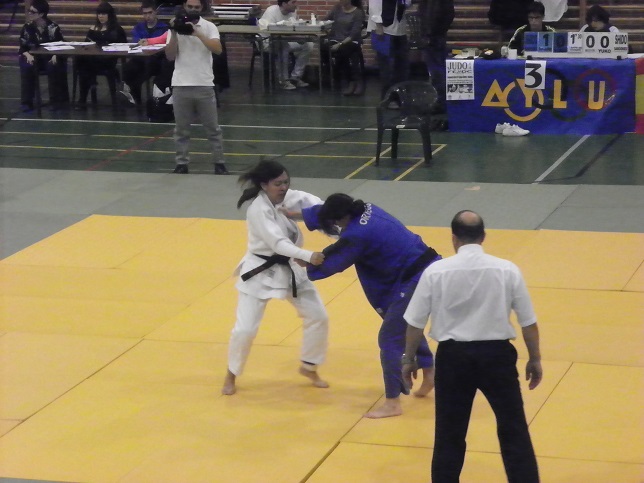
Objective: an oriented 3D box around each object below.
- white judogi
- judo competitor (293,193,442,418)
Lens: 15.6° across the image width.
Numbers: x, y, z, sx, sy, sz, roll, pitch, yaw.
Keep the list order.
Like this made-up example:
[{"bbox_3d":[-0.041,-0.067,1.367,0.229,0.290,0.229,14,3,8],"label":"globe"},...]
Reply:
[{"bbox_3d":[-0.272,0.244,14.640,0.560,1.170,0.570,8,15,37],"label":"white judogi"},{"bbox_3d":[0.278,0.379,14.330,0.900,1.310,0.620,3,12,17],"label":"judo competitor"}]

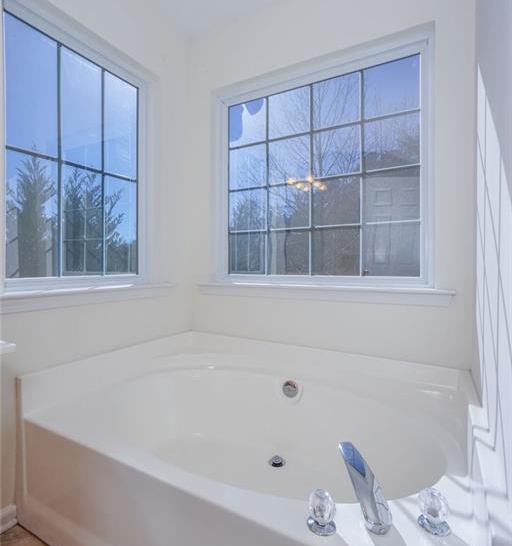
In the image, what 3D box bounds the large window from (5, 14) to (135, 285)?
[{"bbox_3d":[-0.827,-0.516,1.552,0.090,1.110,0.700,1,1,29],"label":"large window"}]

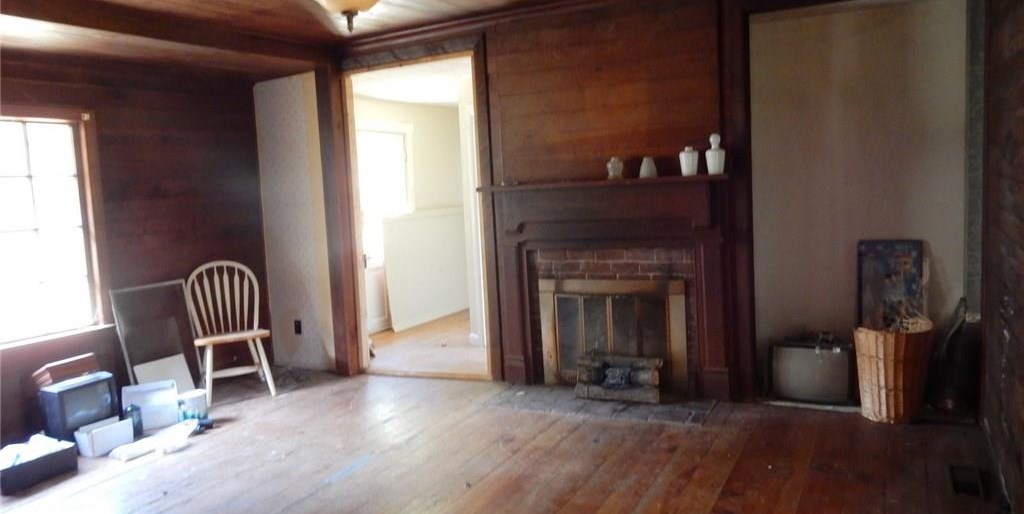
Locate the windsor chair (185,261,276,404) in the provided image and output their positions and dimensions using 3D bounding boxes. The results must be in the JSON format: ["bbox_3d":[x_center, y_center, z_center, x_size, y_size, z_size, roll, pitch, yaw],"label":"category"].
[{"bbox_3d":[-1.943,0.494,5.122,0.462,0.908,0.537,-6,7,-26],"label":"windsor chair"}]

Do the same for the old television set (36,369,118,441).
[{"bbox_3d":[-2.557,0.892,4.301,0.299,0.337,0.359,0,6,23],"label":"old television set"}]

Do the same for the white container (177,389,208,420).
[{"bbox_3d":[-1.978,0.918,4.574,0.163,0.174,0.102,-6,7,-26],"label":"white container"}]

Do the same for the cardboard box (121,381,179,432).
[{"bbox_3d":[-2.186,0.891,4.470,0.279,0.268,0.122,-6,7,-26],"label":"cardboard box"}]

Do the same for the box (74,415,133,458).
[{"bbox_3d":[-2.254,0.992,4.111,0.116,0.147,0.258,0,6,24],"label":"box"}]

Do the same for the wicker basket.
[{"bbox_3d":[2.040,0.602,3.955,0.384,0.503,0.384,0,7,27],"label":"wicker basket"}]

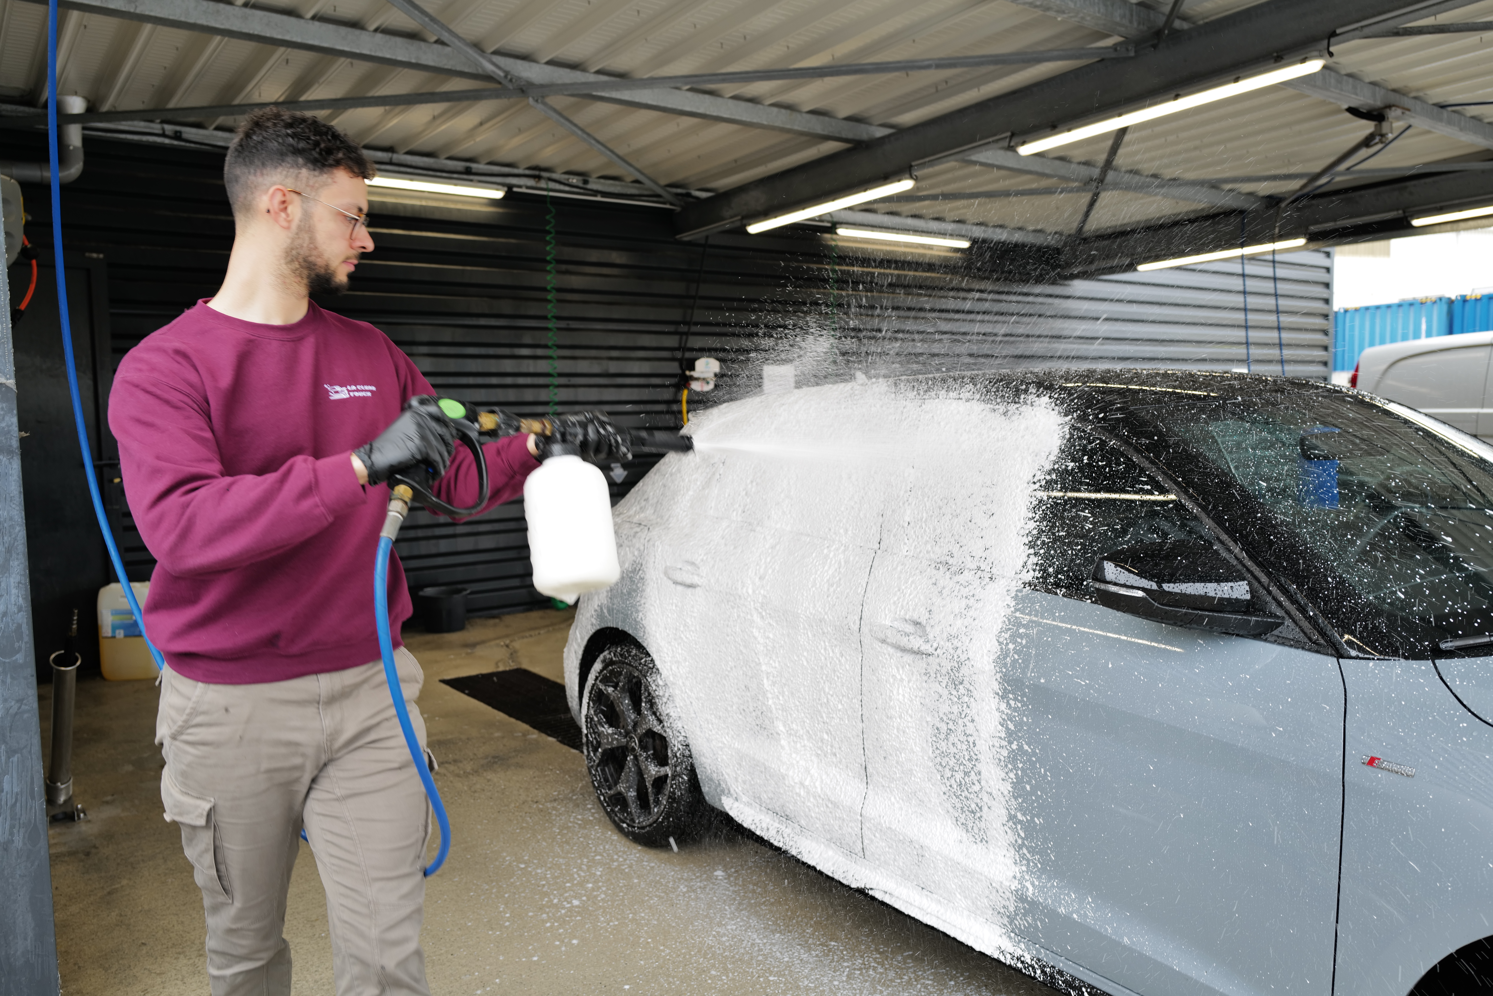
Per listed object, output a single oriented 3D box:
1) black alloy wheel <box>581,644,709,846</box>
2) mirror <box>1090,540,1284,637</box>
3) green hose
[{"bbox_3d":[-0.281,0.739,3.557,0.220,0.628,0.628,-4,5,-36],"label":"black alloy wheel"},{"bbox_3d":[0.730,0.145,1.933,0.215,0.165,0.225,-4,5,-36],"label":"mirror"},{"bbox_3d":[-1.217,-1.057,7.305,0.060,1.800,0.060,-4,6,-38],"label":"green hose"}]

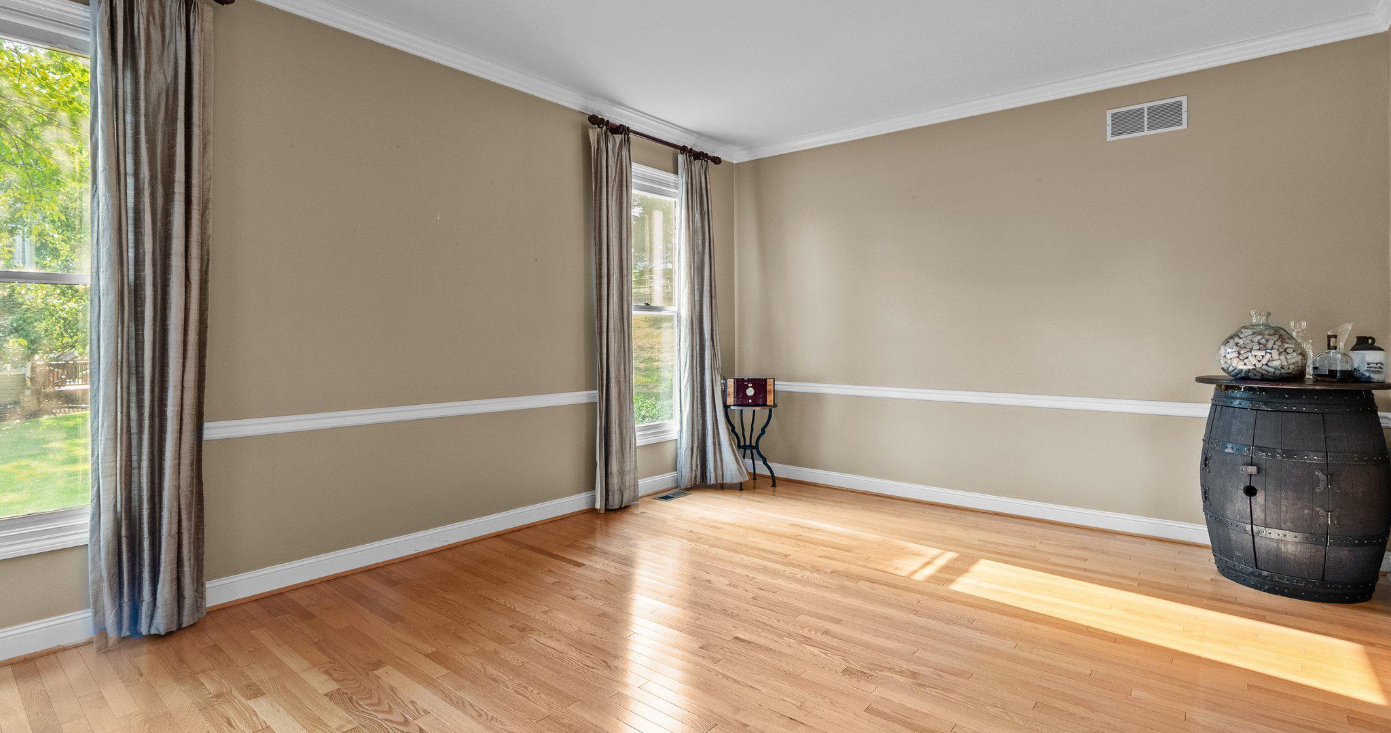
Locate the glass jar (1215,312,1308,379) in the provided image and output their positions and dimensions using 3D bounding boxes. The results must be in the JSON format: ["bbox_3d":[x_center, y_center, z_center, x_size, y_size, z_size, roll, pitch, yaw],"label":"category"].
[{"bbox_3d":[2.798,-0.107,3.250,0.335,0.335,0.335,1,2,40],"label":"glass jar"}]

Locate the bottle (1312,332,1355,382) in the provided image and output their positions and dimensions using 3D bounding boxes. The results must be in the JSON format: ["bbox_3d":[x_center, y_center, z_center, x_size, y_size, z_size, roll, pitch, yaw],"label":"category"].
[{"bbox_3d":[3.003,-0.040,3.090,0.135,0.217,0.140,-1,2,-41],"label":"bottle"}]

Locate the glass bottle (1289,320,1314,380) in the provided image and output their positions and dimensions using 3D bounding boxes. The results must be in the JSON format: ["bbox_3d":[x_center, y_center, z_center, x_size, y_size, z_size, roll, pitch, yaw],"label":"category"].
[{"bbox_3d":[3.016,-0.084,3.280,0.105,0.280,0.105,1,2,40],"label":"glass bottle"}]

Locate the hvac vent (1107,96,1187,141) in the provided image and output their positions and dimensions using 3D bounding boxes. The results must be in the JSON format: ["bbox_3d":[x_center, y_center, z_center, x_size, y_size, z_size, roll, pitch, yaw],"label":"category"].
[{"bbox_3d":[2.606,-1.430,3.800,0.385,0.184,0.025,1,2,40],"label":"hvac vent"}]

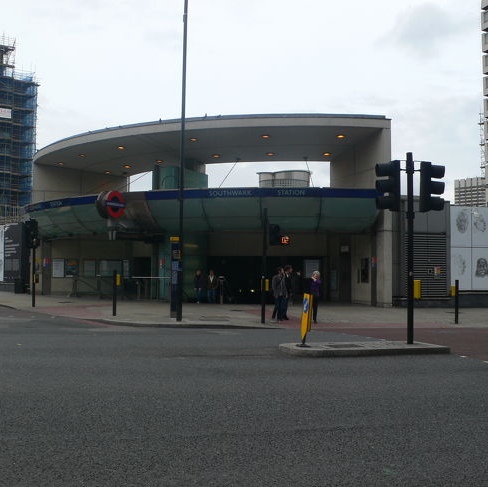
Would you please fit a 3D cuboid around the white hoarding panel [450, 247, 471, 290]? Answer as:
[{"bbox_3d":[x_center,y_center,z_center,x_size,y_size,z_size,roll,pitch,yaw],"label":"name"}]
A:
[{"bbox_3d":[10.108,1.184,29.692,1.170,2.004,0.060,2,-3,-20],"label":"white hoarding panel"}]

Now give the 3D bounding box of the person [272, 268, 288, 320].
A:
[{"bbox_3d":[1.163,1.614,20.369,0.530,1.730,0.460,2,-3,-33],"label":"person"}]

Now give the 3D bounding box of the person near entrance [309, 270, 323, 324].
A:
[{"bbox_3d":[2.260,1.656,19.799,0.480,1.620,0.380,1,-3,-6],"label":"person near entrance"}]

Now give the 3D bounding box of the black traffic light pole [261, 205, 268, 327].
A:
[{"bbox_3d":[0.633,0.650,19.211,0.160,3.500,0.160,1,-3,0],"label":"black traffic light pole"}]

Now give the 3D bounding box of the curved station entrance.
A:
[{"bbox_3d":[-2.634,-1.256,35.489,22.250,8.700,12.000,-1,-3,24],"label":"curved station entrance"}]

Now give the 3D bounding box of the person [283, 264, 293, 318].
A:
[{"bbox_3d":[1.499,1.618,20.929,0.530,1.780,0.420,2,-3,-30],"label":"person"}]

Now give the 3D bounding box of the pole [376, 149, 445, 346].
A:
[{"bbox_3d":[3.475,0.088,13.311,1.420,4.000,0.360,0,-3,6],"label":"pole"}]

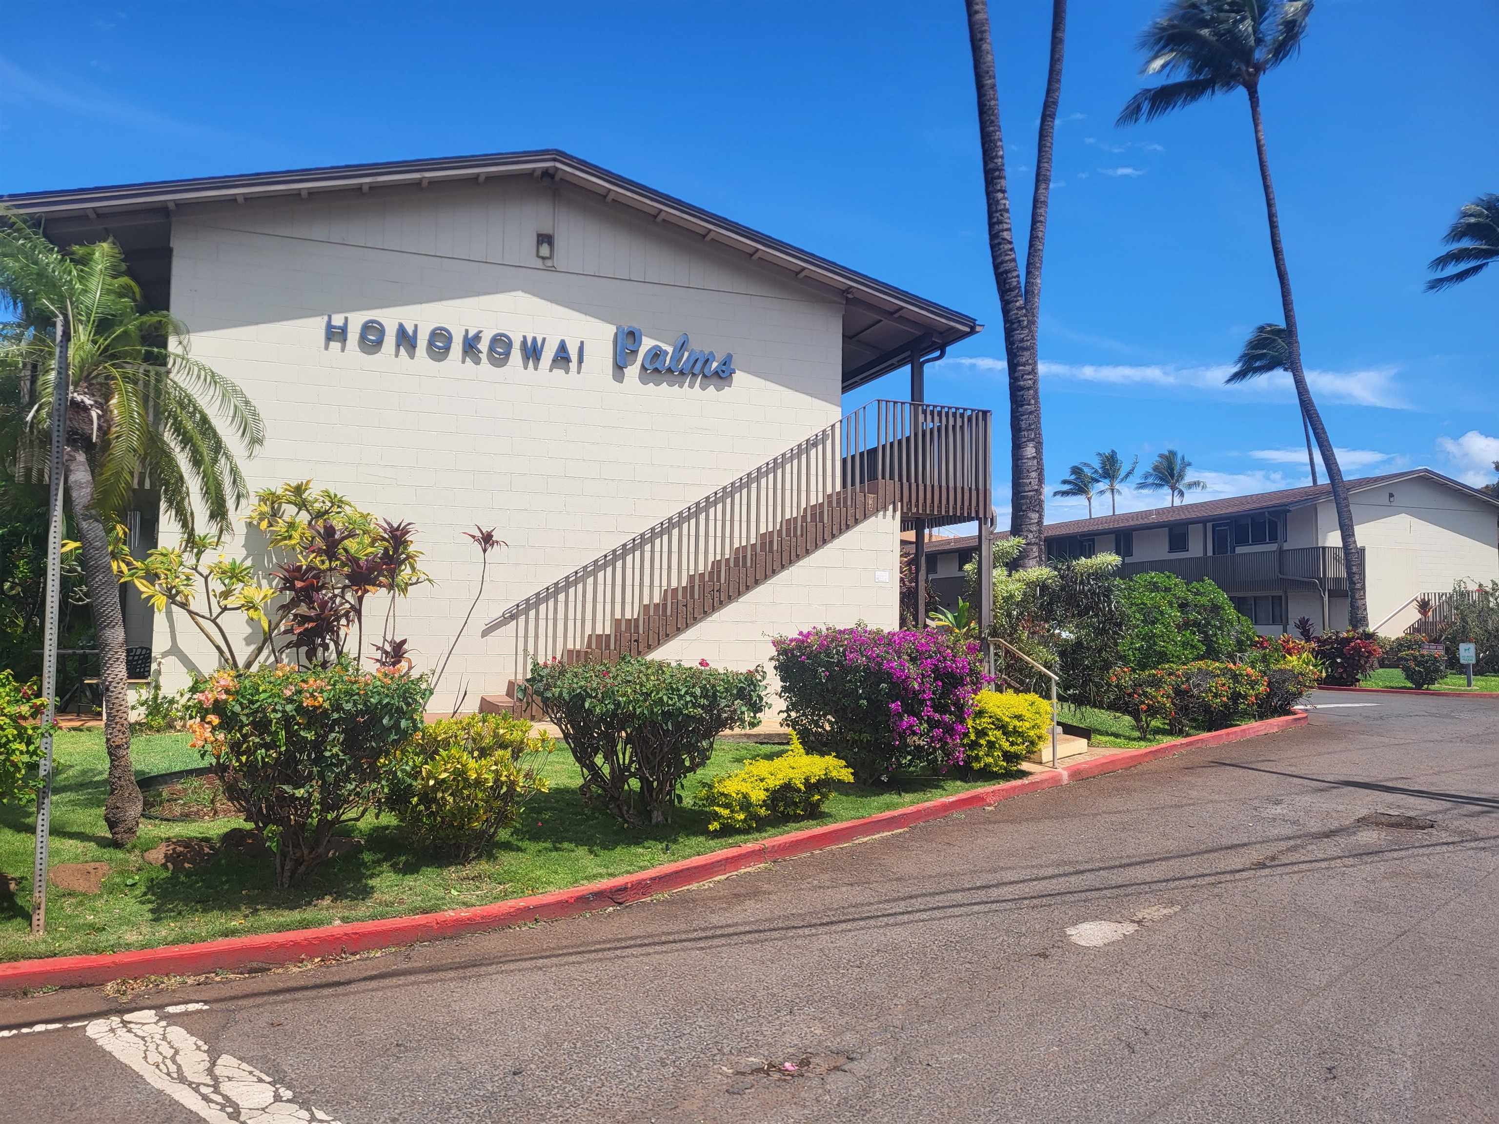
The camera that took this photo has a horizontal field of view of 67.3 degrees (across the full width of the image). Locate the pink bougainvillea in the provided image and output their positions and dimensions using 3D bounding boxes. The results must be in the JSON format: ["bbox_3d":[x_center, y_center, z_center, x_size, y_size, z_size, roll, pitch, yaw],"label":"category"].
[{"bbox_3d":[1.108,1.204,9.685,1.811,1.308,1.500,0,-5,7],"label":"pink bougainvillea"}]

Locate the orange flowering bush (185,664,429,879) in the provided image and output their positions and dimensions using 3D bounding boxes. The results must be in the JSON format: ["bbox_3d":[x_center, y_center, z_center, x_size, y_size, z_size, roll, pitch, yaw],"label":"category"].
[{"bbox_3d":[-2.428,1.141,6.176,1.263,1.217,1.220,2,-5,-21],"label":"orange flowering bush"}]

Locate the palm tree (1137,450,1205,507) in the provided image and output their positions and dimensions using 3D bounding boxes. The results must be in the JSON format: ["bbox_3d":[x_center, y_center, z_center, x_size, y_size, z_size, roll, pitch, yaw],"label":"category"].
[{"bbox_3d":[31.418,-0.721,83.367,5.200,15.300,5.000,1,-5,0],"label":"palm tree"}]

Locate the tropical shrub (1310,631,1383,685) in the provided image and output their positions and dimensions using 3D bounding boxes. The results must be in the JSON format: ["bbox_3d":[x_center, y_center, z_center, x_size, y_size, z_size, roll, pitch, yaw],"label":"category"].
[{"bbox_3d":[14.429,2.334,27.200,1.726,1.358,1.600,1,-5,0],"label":"tropical shrub"}]

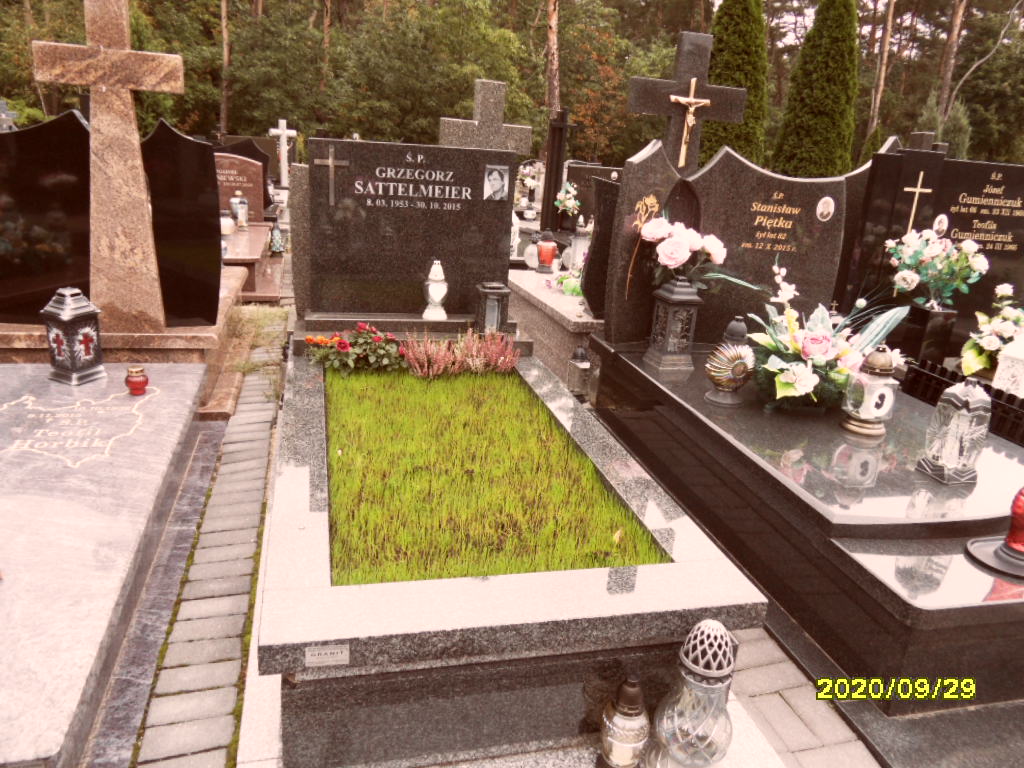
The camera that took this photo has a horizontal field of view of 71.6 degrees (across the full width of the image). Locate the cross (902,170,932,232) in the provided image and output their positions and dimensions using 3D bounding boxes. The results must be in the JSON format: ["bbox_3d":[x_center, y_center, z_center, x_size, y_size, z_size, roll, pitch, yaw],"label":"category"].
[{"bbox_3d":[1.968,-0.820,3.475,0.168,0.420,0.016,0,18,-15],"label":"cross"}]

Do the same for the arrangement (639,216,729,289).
[{"bbox_3d":[0.711,-0.546,2.947,0.370,0.300,0.320,-1,18,-15],"label":"arrangement"}]

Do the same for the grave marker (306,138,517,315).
[{"bbox_3d":[-0.463,-0.713,3.330,0.926,0.772,0.081,0,18,-15],"label":"grave marker"}]

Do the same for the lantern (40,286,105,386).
[{"bbox_3d":[-1.853,-0.214,2.998,0.155,0.385,0.155,11,19,21],"label":"lantern"}]

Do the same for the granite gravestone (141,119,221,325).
[{"bbox_3d":[-1.504,-0.726,3.285,0.310,0.925,0.080,-1,18,-15],"label":"granite gravestone"}]

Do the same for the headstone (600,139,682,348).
[{"bbox_3d":[0.602,-0.632,3.270,0.270,0.915,0.110,-1,18,-15],"label":"headstone"}]

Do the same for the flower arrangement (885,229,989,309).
[{"bbox_3d":[1.861,-0.511,3.124,0.400,0.335,0.380,-1,18,-15],"label":"flower arrangement"}]

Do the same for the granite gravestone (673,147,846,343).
[{"bbox_3d":[1.246,-0.655,3.515,0.893,0.933,0.094,0,18,-15],"label":"granite gravestone"}]

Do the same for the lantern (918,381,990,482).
[{"bbox_3d":[1.398,0.141,2.201,0.140,0.300,0.135,0,18,-12],"label":"lantern"}]

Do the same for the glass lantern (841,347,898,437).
[{"bbox_3d":[1.276,0.021,2.509,0.145,0.300,0.145,-1,18,-13],"label":"glass lantern"}]

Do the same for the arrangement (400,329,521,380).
[{"bbox_3d":[-0.216,-0.145,3.034,0.504,0.168,0.210,0,18,-15],"label":"arrangement"}]

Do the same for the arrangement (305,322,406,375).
[{"bbox_3d":[-0.640,-0.144,2.911,0.410,0.200,0.270,-1,18,-15],"label":"arrangement"}]

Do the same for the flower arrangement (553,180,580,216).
[{"bbox_3d":[0.641,-2.142,8.200,0.300,0.380,0.300,0,18,-15],"label":"flower arrangement"}]

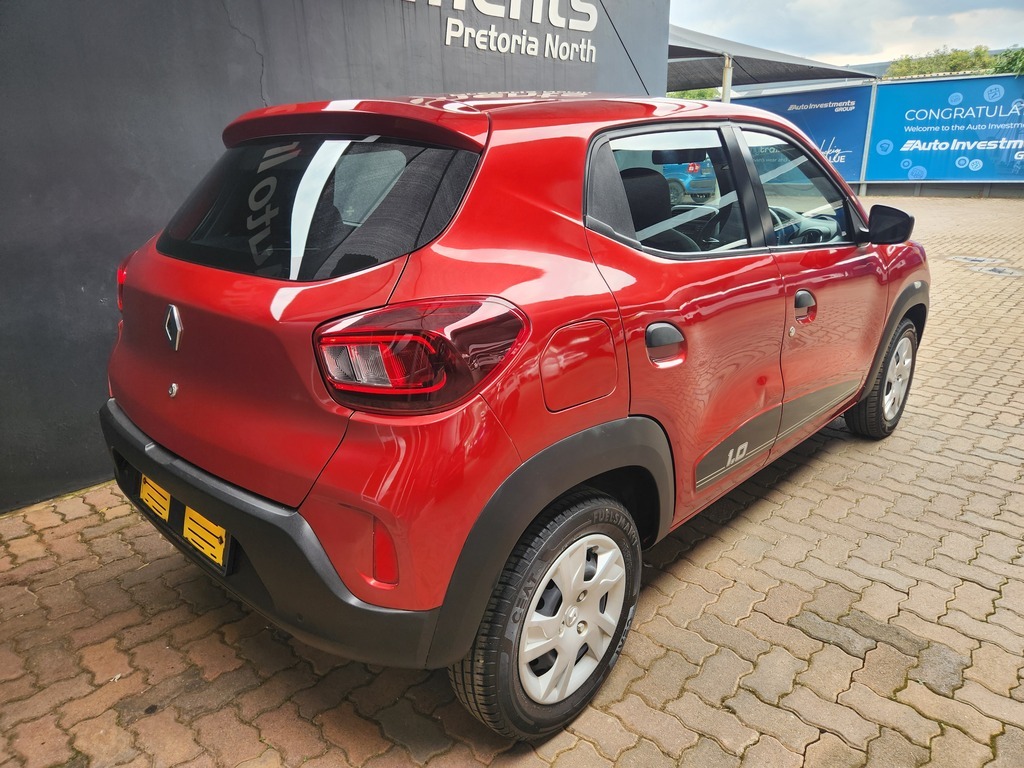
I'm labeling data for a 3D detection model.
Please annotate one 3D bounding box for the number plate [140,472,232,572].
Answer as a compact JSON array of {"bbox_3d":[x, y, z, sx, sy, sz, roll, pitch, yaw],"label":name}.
[{"bbox_3d":[-0.783,0.292,1.602,0.485,0.105,0.015,14,9,42],"label":"number plate"}]

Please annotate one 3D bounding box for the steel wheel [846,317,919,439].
[{"bbox_3d":[1.769,-0.029,3.239,0.170,0.580,0.580,14,23,42],"label":"steel wheel"}]

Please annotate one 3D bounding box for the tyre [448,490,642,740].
[{"bbox_3d":[0.098,0.517,1.572,0.170,0.580,0.580,14,23,42],"label":"tyre"}]

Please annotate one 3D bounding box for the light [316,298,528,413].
[{"bbox_3d":[-0.161,-0.079,1.274,0.230,0.180,0.340,14,23,42],"label":"light"}]

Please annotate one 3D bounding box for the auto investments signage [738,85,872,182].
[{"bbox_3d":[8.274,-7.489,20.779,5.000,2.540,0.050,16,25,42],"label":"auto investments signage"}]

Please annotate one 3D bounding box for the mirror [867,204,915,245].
[{"bbox_3d":[1.389,-0.586,2.504,0.190,0.140,0.110,14,23,42],"label":"mirror"}]

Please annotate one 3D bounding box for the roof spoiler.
[{"bbox_3d":[-0.491,-0.617,1.667,1.110,0.140,0.260,14,23,42],"label":"roof spoiler"}]

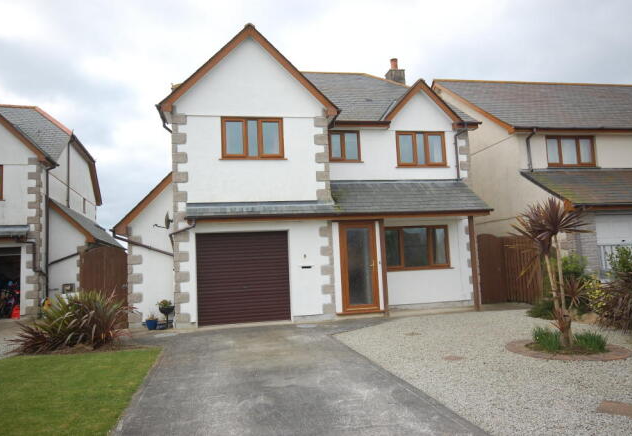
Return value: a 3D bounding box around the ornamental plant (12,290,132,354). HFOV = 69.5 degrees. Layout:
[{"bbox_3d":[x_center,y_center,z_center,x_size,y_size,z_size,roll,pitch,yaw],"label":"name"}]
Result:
[{"bbox_3d":[-4.475,1.873,8.496,2.150,1.080,1.550,1,-7,-28],"label":"ornamental plant"}]

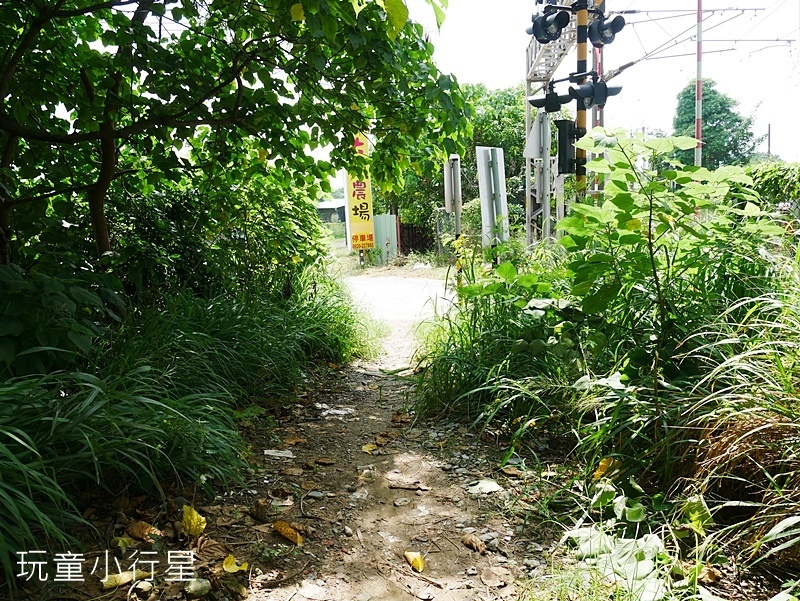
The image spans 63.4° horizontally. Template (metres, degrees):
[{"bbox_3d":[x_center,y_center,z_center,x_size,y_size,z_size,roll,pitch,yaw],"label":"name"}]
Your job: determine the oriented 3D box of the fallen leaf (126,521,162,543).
[{"bbox_3d":[-1.206,1.091,3.058,0.150,0.040,0.090,-5,7,-30],"label":"fallen leaf"}]

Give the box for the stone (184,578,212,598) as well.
[{"bbox_3d":[-0.789,1.128,2.536,0.100,0.058,0.082,-1,6,5],"label":"stone"}]

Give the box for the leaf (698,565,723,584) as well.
[{"bbox_3d":[1.240,1.094,2.585,0.090,0.035,0.075,1,6,20],"label":"leaf"}]

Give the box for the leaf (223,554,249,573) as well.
[{"bbox_3d":[-0.699,1.118,2.752,0.100,0.030,0.075,0,6,10],"label":"leaf"}]

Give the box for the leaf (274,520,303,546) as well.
[{"bbox_3d":[-0.524,1.093,3.042,0.143,0.043,0.067,4,8,43],"label":"leaf"}]

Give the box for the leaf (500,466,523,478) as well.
[{"bbox_3d":[0.639,0.985,3.712,0.113,0.030,0.068,2,7,30],"label":"leaf"}]

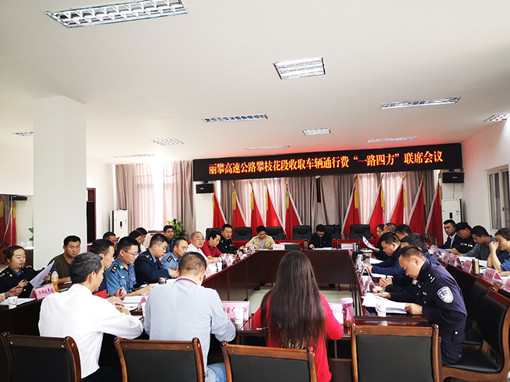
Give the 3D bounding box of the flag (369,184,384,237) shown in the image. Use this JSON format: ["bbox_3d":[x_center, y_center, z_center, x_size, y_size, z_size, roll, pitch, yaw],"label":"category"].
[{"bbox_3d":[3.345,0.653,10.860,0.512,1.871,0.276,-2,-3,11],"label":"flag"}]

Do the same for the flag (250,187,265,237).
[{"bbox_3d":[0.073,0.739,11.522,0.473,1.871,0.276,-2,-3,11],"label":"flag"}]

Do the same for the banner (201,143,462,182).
[{"bbox_3d":[1.881,-0.776,11.583,7.683,0.690,0.138,-2,-3,11],"label":"banner"}]

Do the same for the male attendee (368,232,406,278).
[{"bbox_3d":[1.760,1.121,4.701,0.780,1.230,0.520,-2,-3,6],"label":"male attendee"}]

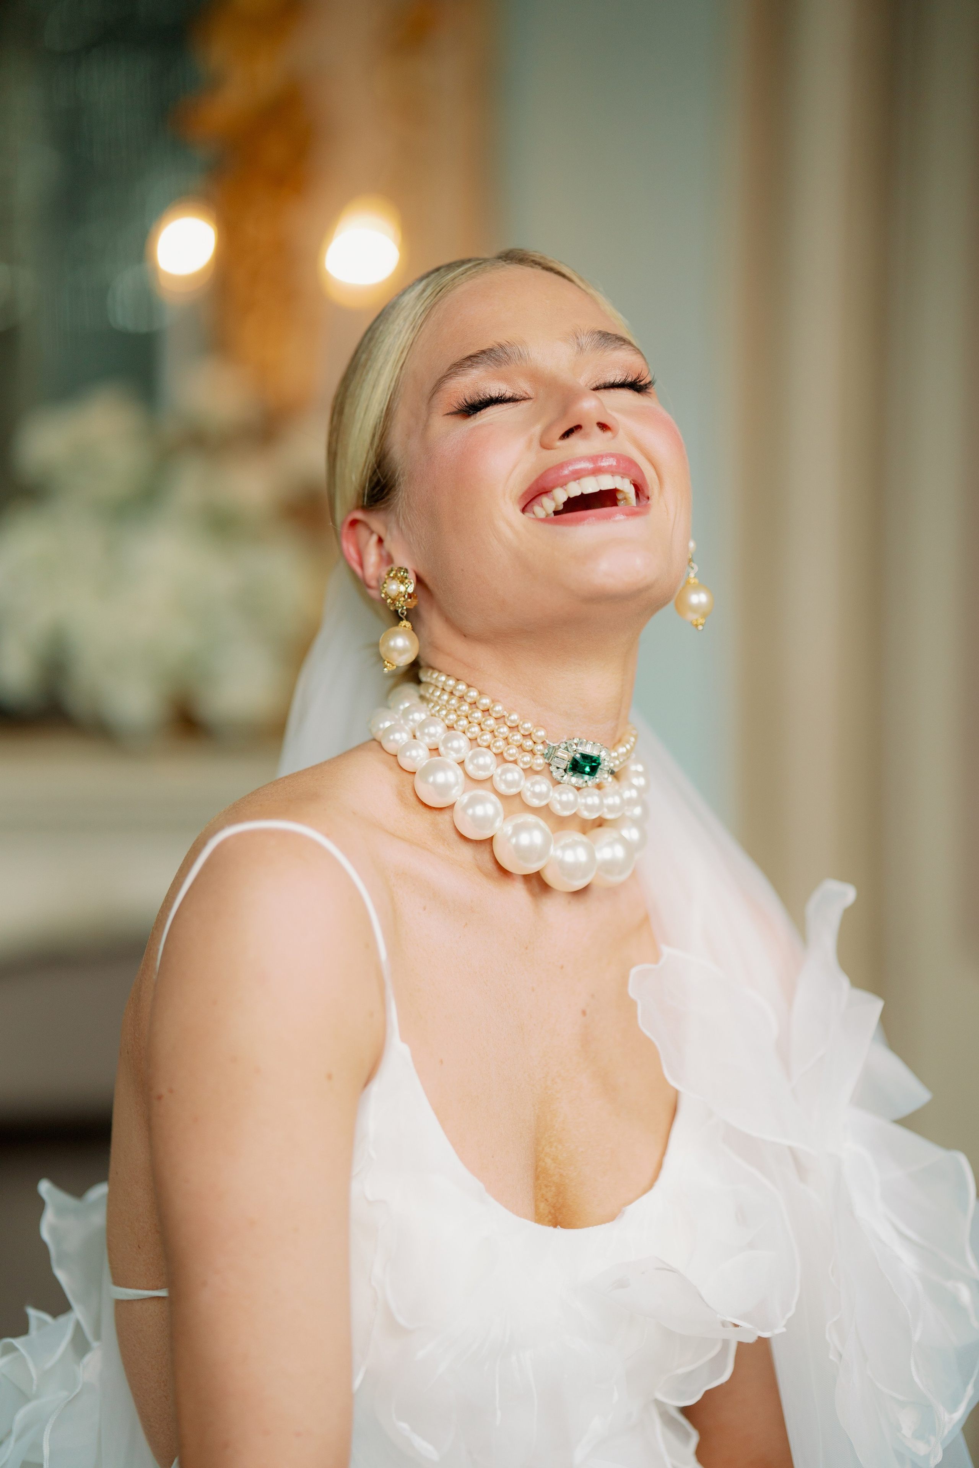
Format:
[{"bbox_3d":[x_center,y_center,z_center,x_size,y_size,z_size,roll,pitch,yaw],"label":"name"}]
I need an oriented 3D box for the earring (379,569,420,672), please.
[{"bbox_3d":[-0.042,-0.054,1.615,0.019,0.049,0.019,7,11,37],"label":"earring"}]

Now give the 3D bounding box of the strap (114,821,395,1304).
[{"bbox_3d":[-0.105,0.149,1.575,0.160,0.215,0.055,8,12,42],"label":"strap"}]

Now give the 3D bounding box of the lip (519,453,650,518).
[{"bbox_3d":[0.043,-0.109,1.555,0.060,0.034,0.024,-6,-32,-14],"label":"lip"}]

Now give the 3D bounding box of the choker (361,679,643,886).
[{"bbox_3d":[0.009,0.017,1.620,0.132,0.085,0.135,-9,41,-46],"label":"choker"}]

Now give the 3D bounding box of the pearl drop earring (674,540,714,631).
[{"bbox_3d":[0.097,-0.073,1.650,0.019,0.049,0.019,0,9,0],"label":"pearl drop earring"}]

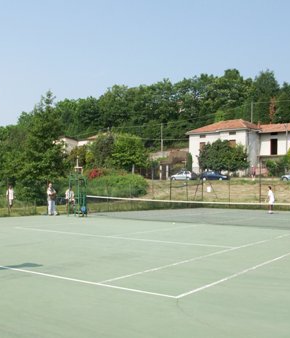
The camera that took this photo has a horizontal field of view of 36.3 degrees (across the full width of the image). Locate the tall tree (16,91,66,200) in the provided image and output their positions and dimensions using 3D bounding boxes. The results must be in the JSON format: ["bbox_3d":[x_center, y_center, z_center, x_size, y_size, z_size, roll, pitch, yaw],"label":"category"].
[{"bbox_3d":[-8.576,-1.799,37.000,4.300,9.300,4.200,2,-3,-13],"label":"tall tree"}]

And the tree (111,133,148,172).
[{"bbox_3d":[-2.197,-2.045,67.000,5.400,7.000,5.400,2,-3,-2],"label":"tree"}]

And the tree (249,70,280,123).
[{"bbox_3d":[28.375,-16.859,105.000,7.000,13.300,7.000,1,-3,15],"label":"tree"}]

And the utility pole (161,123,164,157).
[{"bbox_3d":[3.760,-6.166,95.000,0.300,7.600,0.300,1,-3,2],"label":"utility pole"}]

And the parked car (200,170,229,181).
[{"bbox_3d":[9.973,0.983,63.000,4.050,1.410,1.680,0,-3,33],"label":"parked car"}]

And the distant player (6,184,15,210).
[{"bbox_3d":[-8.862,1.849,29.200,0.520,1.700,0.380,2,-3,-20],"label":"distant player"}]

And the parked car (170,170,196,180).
[{"bbox_3d":[5.777,0.992,65.500,3.750,1.420,1.640,0,-3,33],"label":"parked car"}]

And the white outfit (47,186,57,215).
[{"bbox_3d":[-4.869,1.674,23.200,0.380,1.450,0.520,-1,-3,37],"label":"white outfit"}]

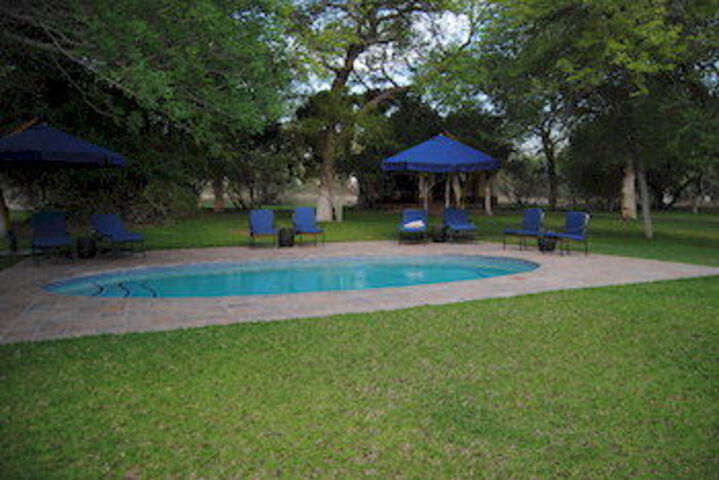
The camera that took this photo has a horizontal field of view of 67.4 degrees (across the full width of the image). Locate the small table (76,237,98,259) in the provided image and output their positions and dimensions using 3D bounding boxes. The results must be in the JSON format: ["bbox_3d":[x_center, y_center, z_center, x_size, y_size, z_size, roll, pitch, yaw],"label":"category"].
[{"bbox_3d":[-5.860,0.141,11.667,0.450,0.480,0.450,0,6,0],"label":"small table"}]

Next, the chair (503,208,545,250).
[{"bbox_3d":[4.098,-0.248,13.437,0.820,0.950,0.660,-3,6,-30],"label":"chair"}]

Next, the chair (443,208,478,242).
[{"bbox_3d":[2.824,-0.400,15.080,0.680,0.940,0.850,-1,6,-13],"label":"chair"}]

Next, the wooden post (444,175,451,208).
[{"bbox_3d":[4.877,-2.517,29.896,0.220,2.350,0.220,0,5,0],"label":"wooden post"}]

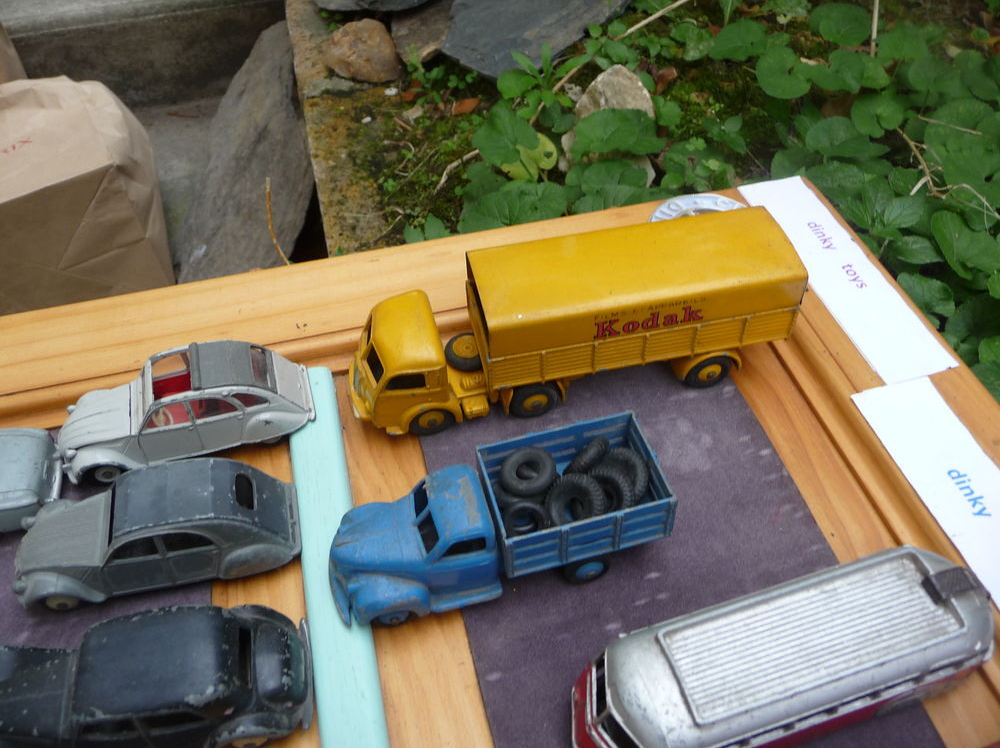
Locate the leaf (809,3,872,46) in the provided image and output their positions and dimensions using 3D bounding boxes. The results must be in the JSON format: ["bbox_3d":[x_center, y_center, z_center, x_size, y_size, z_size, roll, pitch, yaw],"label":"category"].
[{"bbox_3d":[0.281,-0.288,0.669,0.047,0.012,0.045,17,72,15],"label":"leaf"}]

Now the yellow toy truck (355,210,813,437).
[{"bbox_3d":[0.024,-0.018,0.300,0.166,0.054,0.040,-10,50,-7],"label":"yellow toy truck"}]

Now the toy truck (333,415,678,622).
[{"bbox_3d":[-0.001,0.049,0.259,0.106,0.043,0.038,-13,45,-8],"label":"toy truck"}]

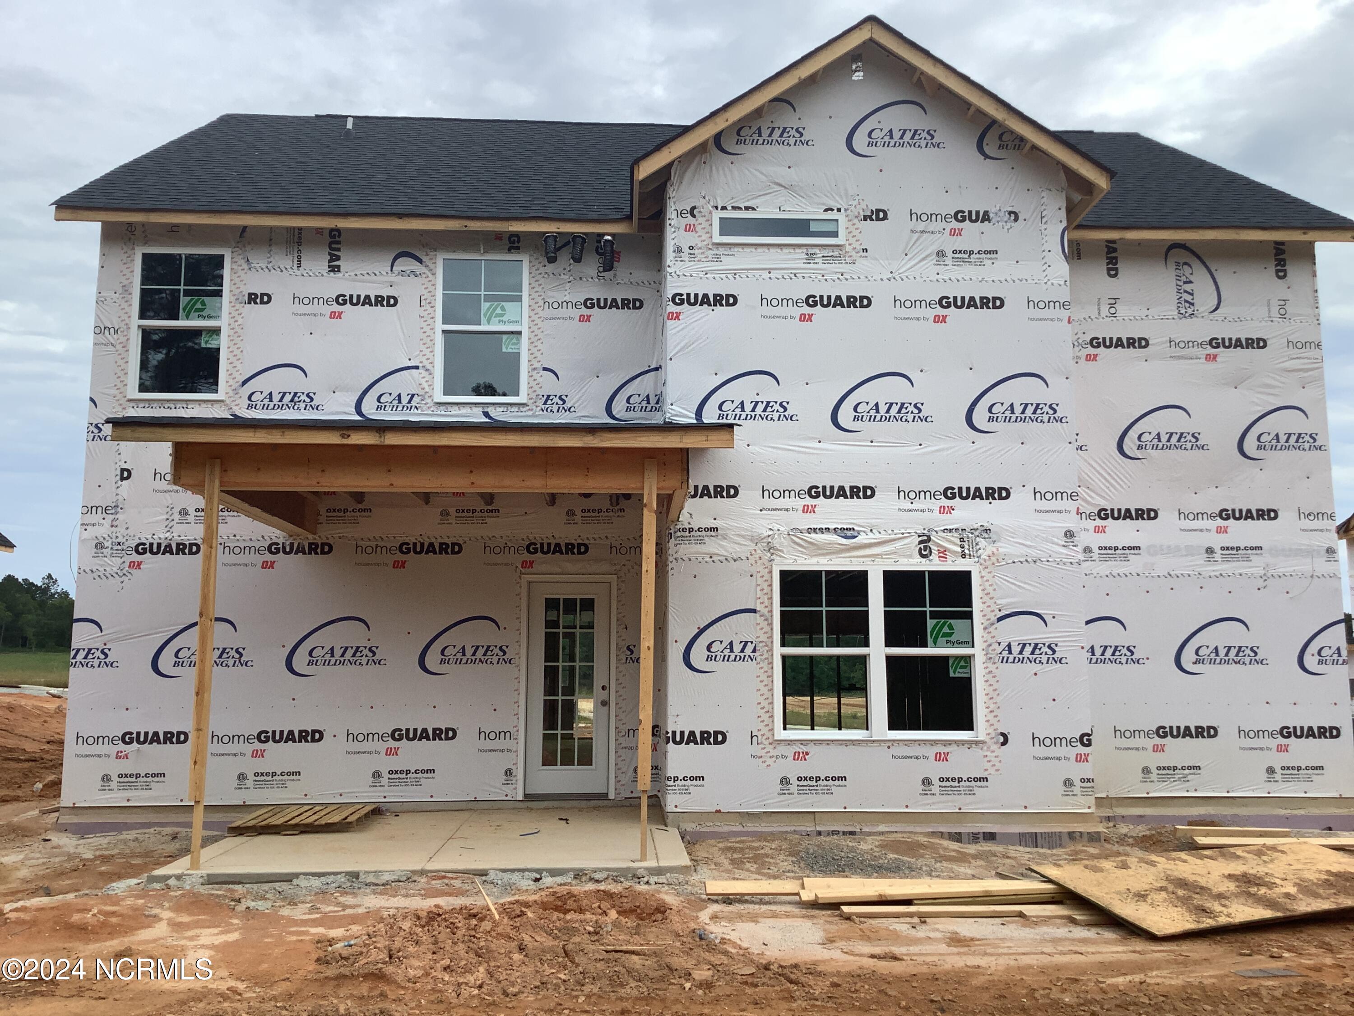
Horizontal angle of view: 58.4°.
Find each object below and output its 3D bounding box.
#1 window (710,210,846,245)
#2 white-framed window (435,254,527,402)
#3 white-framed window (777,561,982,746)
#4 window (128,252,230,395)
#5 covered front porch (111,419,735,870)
[{"bbox_3d":[0.945,-2.570,11.196,1.226,0.307,0.100,0,-7,-3],"label":"window"},{"bbox_3d":[-1.941,-1.785,12.102,0.918,1.530,0.100,0,-7,-3],"label":"white-framed window"},{"bbox_3d":[1.778,1.278,10.755,1.839,1.530,0.100,0,-7,-3],"label":"white-framed window"},{"bbox_3d":[-4.874,-1.802,11.927,0.918,1.530,0.100,0,-7,-3],"label":"window"},{"bbox_3d":[-1.844,0.911,10.037,4.324,3.550,3.400,0,-7,-3],"label":"covered front porch"}]

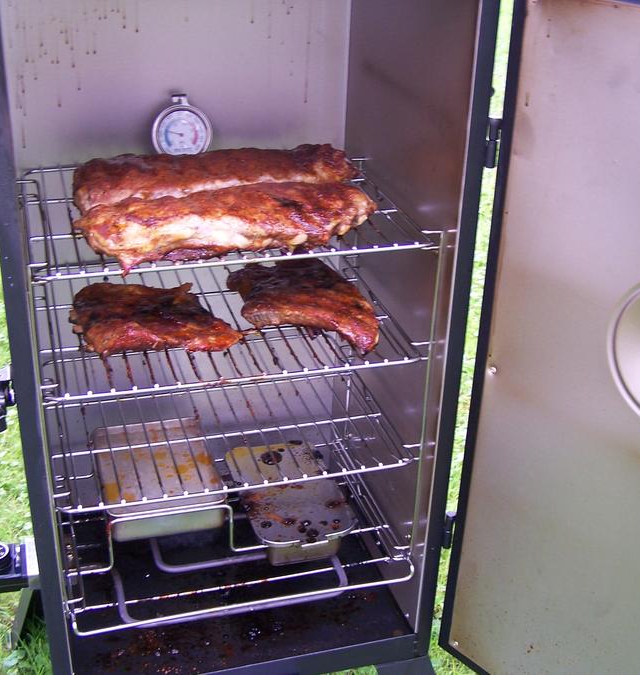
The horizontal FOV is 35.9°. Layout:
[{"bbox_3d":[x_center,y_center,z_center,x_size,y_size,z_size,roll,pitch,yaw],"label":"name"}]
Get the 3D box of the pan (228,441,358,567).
[{"bbox_3d":[-0.038,0.197,1.184,0.118,0.047,0.207,-6,27,-16],"label":"pan"}]

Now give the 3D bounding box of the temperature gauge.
[{"bbox_3d":[-0.147,-0.219,1.060,0.065,0.082,0.034,-6,27,-16],"label":"temperature gauge"}]

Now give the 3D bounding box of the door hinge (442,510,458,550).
[{"bbox_3d":[0.136,0.202,1.031,0.014,0.047,0.016,-6,27,-16],"label":"door hinge"}]

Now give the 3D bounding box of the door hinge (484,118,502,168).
[{"bbox_3d":[0.149,-0.167,0.848,0.014,0.047,0.016,-6,27,-16],"label":"door hinge"}]

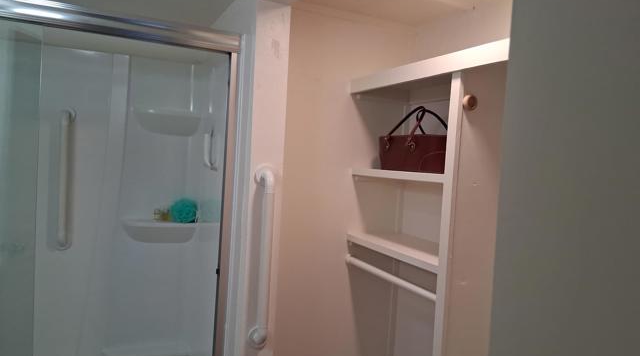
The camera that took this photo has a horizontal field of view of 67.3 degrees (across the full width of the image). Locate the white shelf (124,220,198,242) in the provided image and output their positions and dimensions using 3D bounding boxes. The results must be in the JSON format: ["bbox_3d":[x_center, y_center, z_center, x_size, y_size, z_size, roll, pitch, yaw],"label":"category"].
[{"bbox_3d":[-0.806,0.271,2.407,0.355,0.108,0.170,2,2,-25],"label":"white shelf"}]

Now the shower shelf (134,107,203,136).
[{"bbox_3d":[-0.765,-0.266,2.397,0.324,0.105,0.160,2,2,-25],"label":"shower shelf"}]

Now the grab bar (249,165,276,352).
[{"bbox_3d":[-0.197,0.293,1.740,0.083,0.693,0.083,2,2,-25],"label":"grab bar"}]

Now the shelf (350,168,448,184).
[{"bbox_3d":[0.403,-0.006,1.923,0.270,0.029,0.653,2,2,-25],"label":"shelf"}]

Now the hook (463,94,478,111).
[{"bbox_3d":[0.478,-0.238,1.526,0.043,0.043,0.034,2,2,-25],"label":"hook"}]

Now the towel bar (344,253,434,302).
[{"bbox_3d":[0.262,0.389,1.890,0.032,0.032,0.642,2,2,-25],"label":"towel bar"}]

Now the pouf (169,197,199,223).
[{"bbox_3d":[-0.698,0.169,2.444,0.125,0.118,0.120,2,2,-25],"label":"pouf"}]

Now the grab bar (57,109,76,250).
[{"bbox_3d":[-1.196,0.007,2.256,0.080,0.650,0.082,2,2,-25],"label":"grab bar"}]

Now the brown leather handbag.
[{"bbox_3d":[0.396,-0.152,1.933,0.185,0.265,0.295,2,2,-25],"label":"brown leather handbag"}]

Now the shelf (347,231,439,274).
[{"bbox_3d":[0.386,0.293,1.934,0.270,0.029,0.653,2,2,-25],"label":"shelf"}]

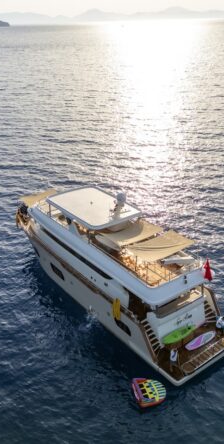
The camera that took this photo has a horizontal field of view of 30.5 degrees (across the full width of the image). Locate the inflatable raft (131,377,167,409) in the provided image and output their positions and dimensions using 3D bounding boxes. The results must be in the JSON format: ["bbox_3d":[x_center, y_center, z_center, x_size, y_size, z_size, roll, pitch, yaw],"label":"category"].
[{"bbox_3d":[2.499,11.049,26.836,2.050,0.600,2.200,-7,26,-11],"label":"inflatable raft"}]

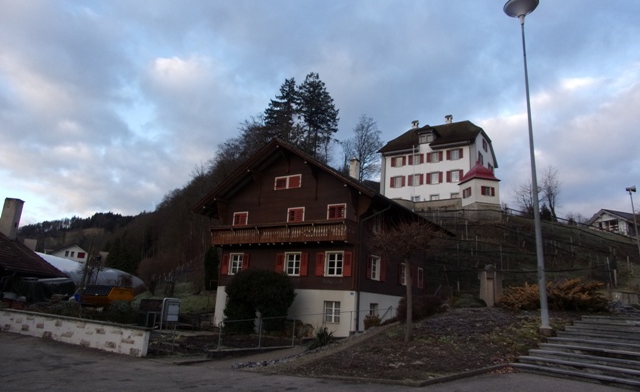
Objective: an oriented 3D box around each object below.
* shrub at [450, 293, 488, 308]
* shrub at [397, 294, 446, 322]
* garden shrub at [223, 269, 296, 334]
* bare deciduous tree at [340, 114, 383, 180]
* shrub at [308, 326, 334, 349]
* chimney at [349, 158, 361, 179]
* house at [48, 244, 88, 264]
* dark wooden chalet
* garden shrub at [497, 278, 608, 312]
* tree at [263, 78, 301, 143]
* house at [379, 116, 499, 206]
[{"bbox_3d":[5.479,3.894,17.071,1.400,0.580,1.100,-1,-15,18],"label":"shrub"},{"bbox_3d":[4.661,5.181,21.435,2.200,1.201,1.800,3,-13,0],"label":"shrub"},{"bbox_3d":[-2.847,4.852,21.429,3.200,2.853,2.900,3,-13,0],"label":"garden shrub"},{"bbox_3d":[6.698,-6.519,74.553,6.600,14.205,6.200,3,-13,0],"label":"bare deciduous tree"},{"bbox_3d":[0.054,4.987,16.292,0.950,0.744,0.900,3,-13,0],"label":"shrub"},{"bbox_3d":[2.408,-1.827,31.792,0.520,1.576,0.520,-7,-17,36],"label":"chimney"},{"bbox_3d":[-51.870,13.868,95.832,8.000,6.800,8.500,11,-16,-28],"label":"house"},{"bbox_3d":[0.634,3.432,31.463,13.300,11.200,12.700,-6,-17,34],"label":"dark wooden chalet"},{"bbox_3d":[7.209,3.165,14.517,3.250,0.960,1.900,-4,-16,26],"label":"garden shrub"},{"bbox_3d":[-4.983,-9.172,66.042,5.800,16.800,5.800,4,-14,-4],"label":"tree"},{"bbox_3d":[17.511,-4.121,68.192,14.100,15.400,13.200,-5,-17,31],"label":"house"}]

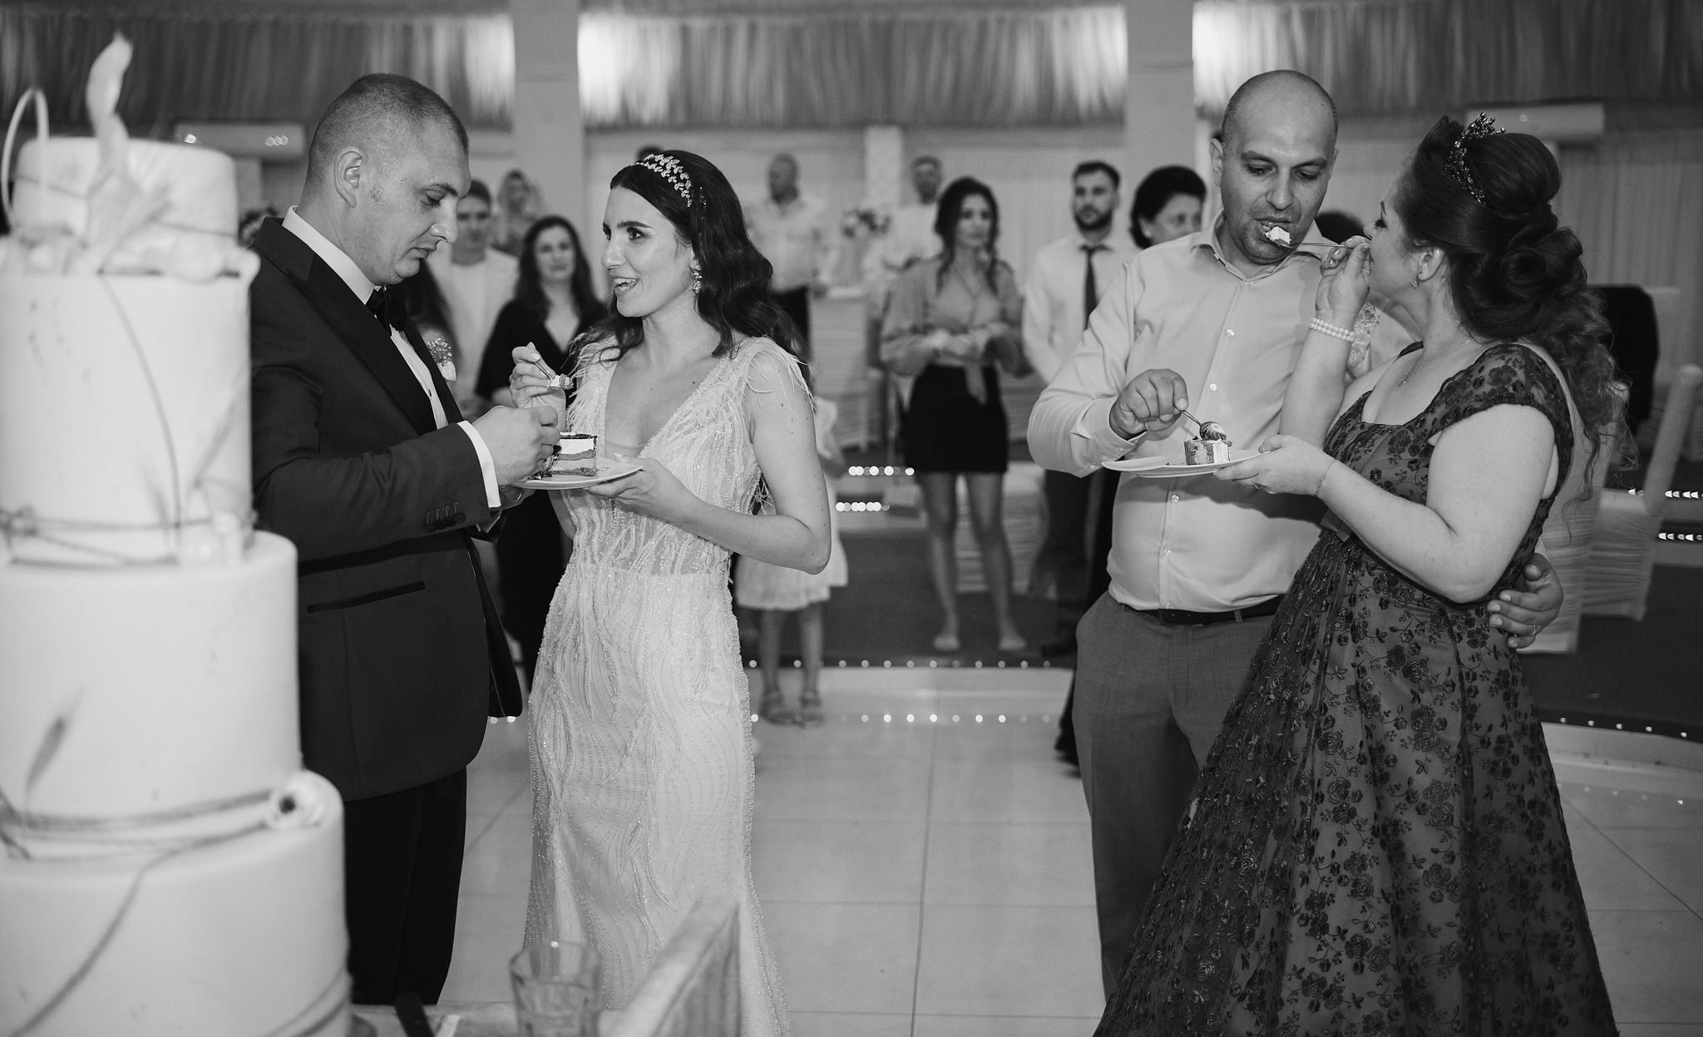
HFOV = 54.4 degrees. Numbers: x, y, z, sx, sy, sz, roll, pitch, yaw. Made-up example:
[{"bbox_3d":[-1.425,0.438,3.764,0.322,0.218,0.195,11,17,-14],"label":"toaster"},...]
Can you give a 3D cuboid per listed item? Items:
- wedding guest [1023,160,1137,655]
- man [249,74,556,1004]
[{"bbox_3d":[0.890,-0.404,6.106,0.530,1.781,0.300,1,8,11],"label":"wedding guest"},{"bbox_3d":[-0.591,0.303,2.185,0.480,1.729,0.540,1,8,8],"label":"man"}]

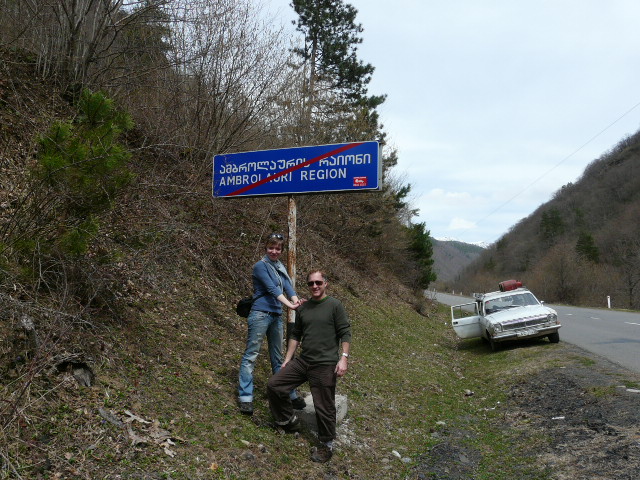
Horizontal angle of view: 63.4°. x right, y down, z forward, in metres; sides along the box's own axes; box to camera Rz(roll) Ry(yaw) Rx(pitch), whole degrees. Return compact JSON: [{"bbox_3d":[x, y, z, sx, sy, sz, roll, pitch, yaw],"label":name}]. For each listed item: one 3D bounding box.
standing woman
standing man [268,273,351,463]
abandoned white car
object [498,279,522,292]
[{"bbox_3d":[-0.464,0.781,4.900,0.560,1.690,0.580,6,-7,-44],"label":"standing woman"},{"bbox_3d":[-0.107,1.145,4.800,0.740,1.720,0.580,1,-5,7],"label":"standing man"},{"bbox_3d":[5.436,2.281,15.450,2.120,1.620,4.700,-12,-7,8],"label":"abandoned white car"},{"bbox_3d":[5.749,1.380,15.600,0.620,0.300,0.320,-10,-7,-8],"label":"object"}]

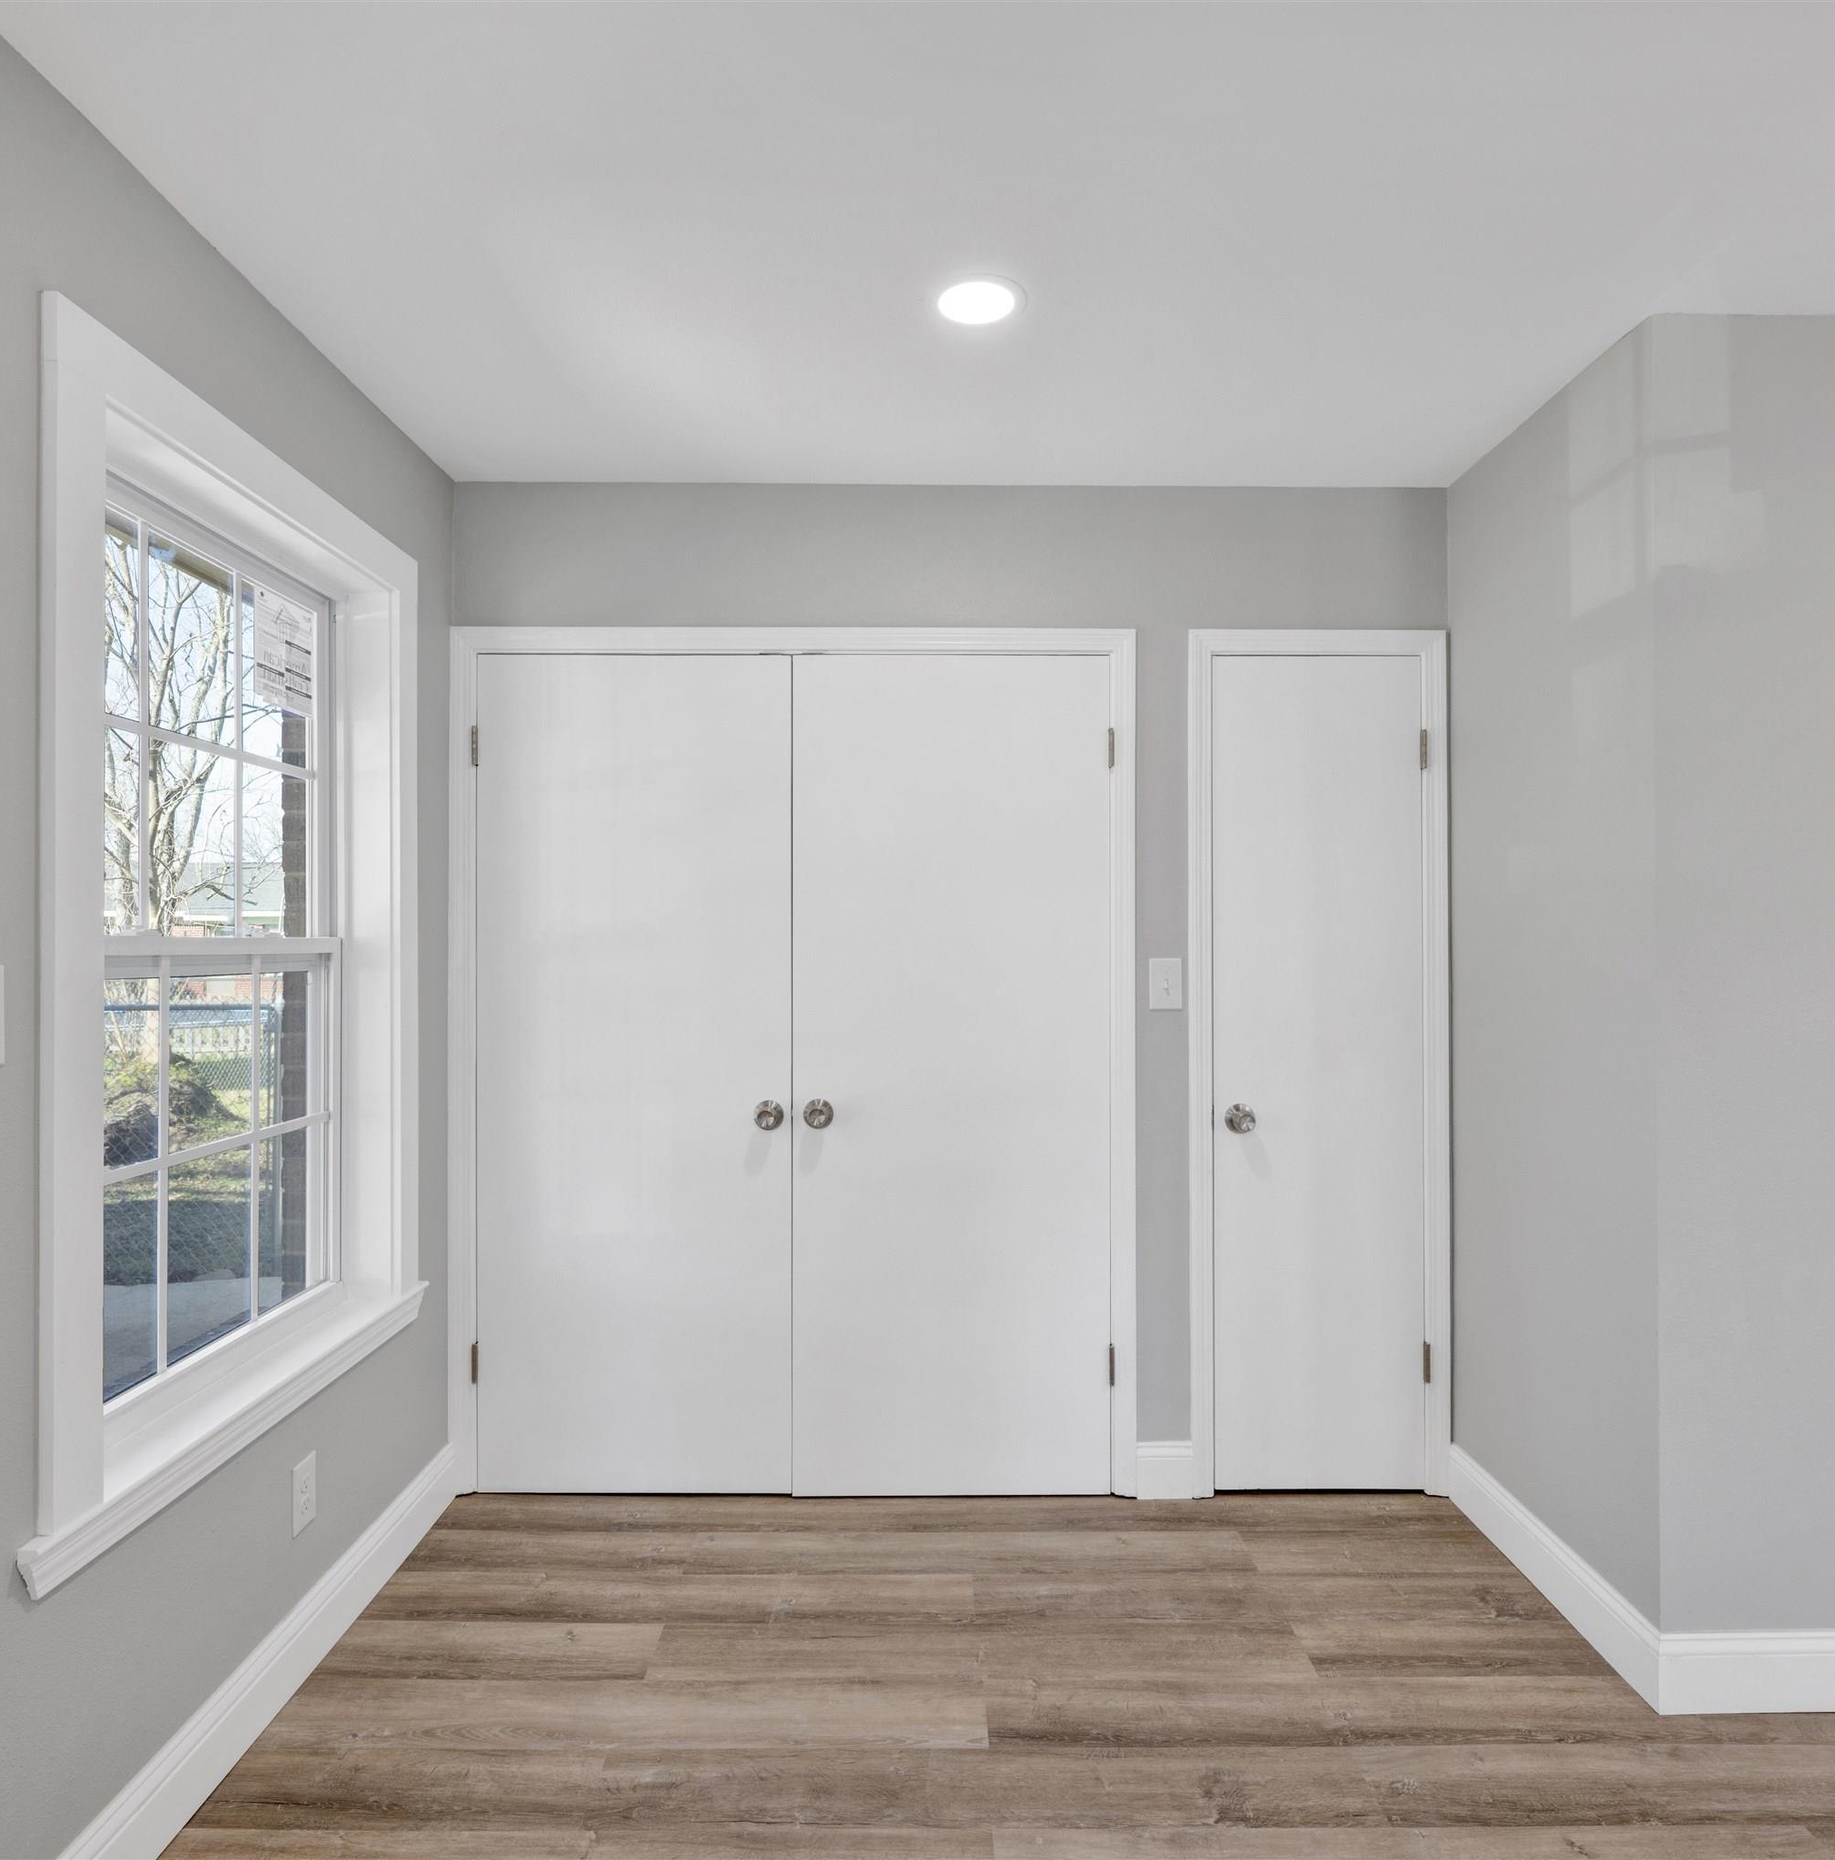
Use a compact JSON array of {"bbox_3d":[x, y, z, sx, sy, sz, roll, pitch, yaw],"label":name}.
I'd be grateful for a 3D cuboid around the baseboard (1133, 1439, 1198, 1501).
[{"bbox_3d":[0.599,1.304,2.803,0.142,0.142,0.022,0,0,0],"label":"baseboard"}]

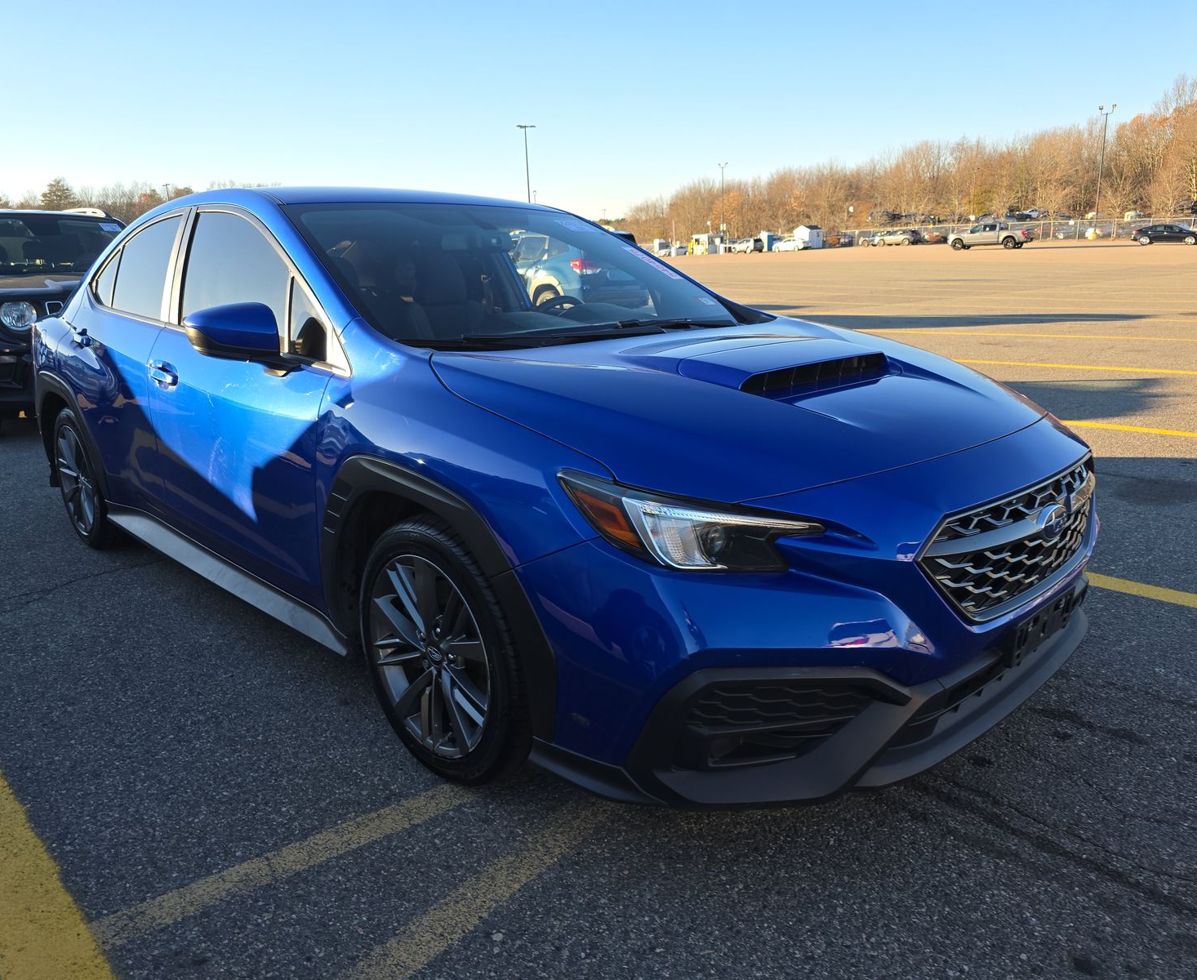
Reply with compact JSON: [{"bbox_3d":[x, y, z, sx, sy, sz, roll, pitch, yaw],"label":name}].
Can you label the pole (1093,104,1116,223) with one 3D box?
[{"bbox_3d":[42.225,-26.670,72.727,1.500,10.415,0.400,7,16,30],"label":"pole"}]

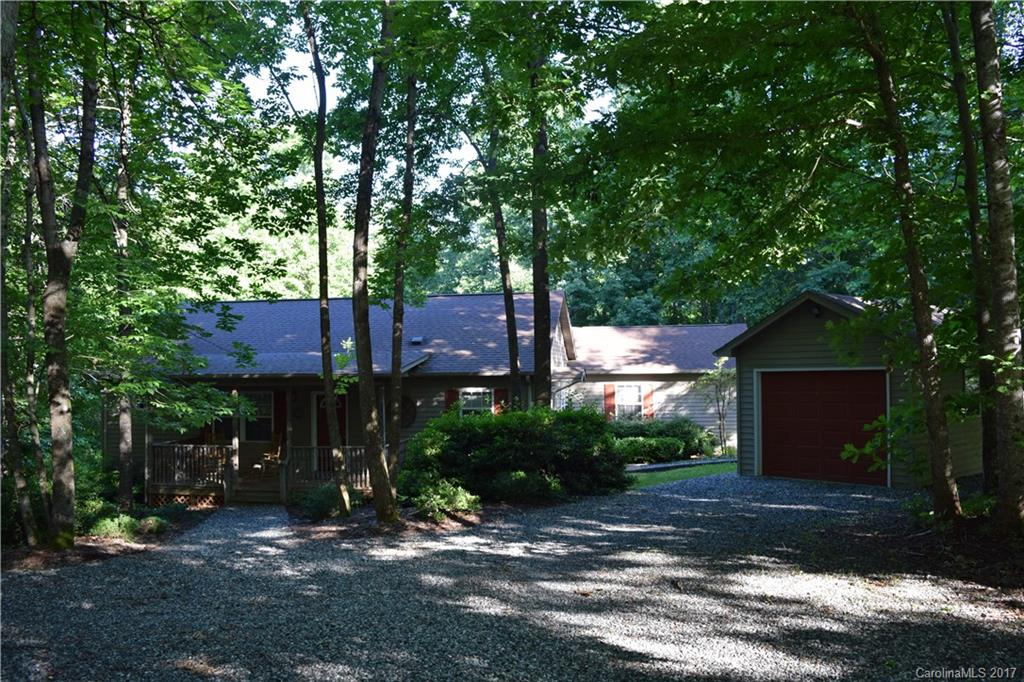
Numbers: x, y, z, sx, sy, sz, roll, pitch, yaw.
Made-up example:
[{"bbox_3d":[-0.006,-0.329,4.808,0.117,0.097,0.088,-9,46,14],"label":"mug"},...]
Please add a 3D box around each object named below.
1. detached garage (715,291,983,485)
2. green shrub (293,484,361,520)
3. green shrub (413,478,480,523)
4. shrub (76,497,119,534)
[{"bbox_3d":[7.795,0.971,16.619,5.500,3.780,4.202,1,-3,-41],"label":"detached garage"},{"bbox_3d":[-3.605,3.127,15.000,1.340,0.643,1.150,0,-2,0],"label":"green shrub"},{"bbox_3d":[-1.152,2.778,13.500,1.172,0.717,1.050,0,-2,0],"label":"green shrub"},{"bbox_3d":[-7.775,3.252,14.400,0.772,0.665,0.800,0,-2,0],"label":"shrub"}]

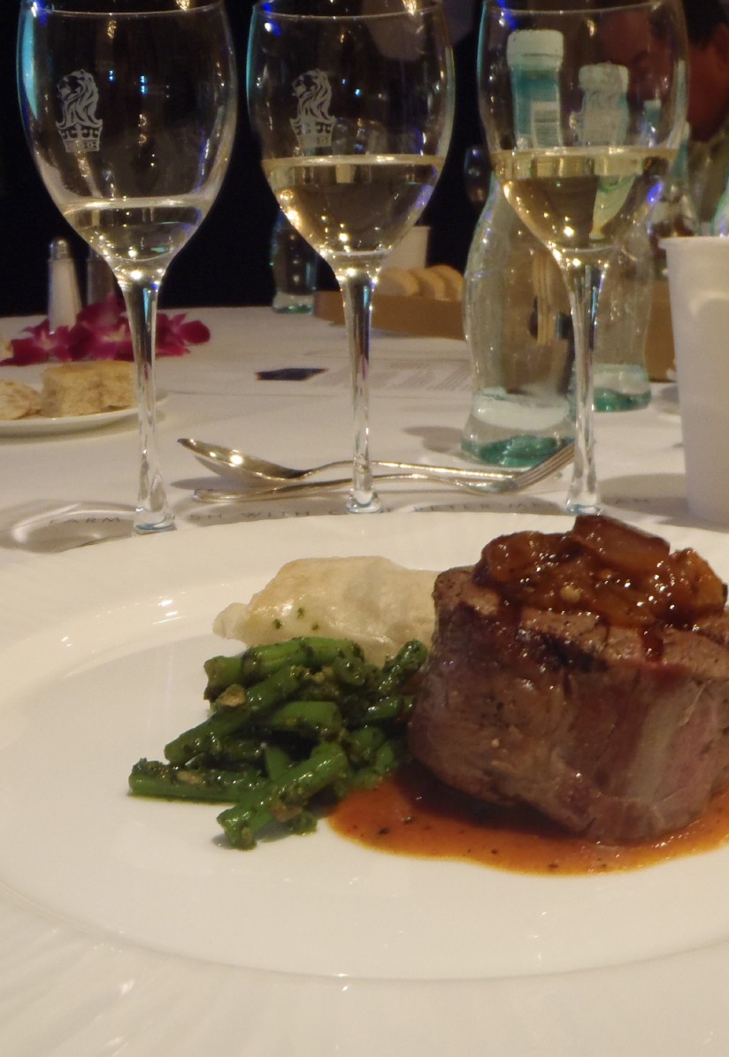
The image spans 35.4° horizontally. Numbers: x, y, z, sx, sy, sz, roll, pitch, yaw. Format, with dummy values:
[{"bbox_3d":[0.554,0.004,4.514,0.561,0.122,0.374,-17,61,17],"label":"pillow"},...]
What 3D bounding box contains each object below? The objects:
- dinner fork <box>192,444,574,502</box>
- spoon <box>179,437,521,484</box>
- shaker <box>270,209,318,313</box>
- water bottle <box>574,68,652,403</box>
[{"bbox_3d":[0.012,-0.029,0.564,0.194,0.021,0.026,-2,15,0],"label":"dinner fork"},{"bbox_3d":[-0.008,-0.034,0.584,0.180,0.022,0.040,-1,15,1],"label":"spoon"},{"bbox_3d":[-0.112,-0.448,1.746,0.065,0.224,0.065,-2,15,0],"label":"shaker"},{"bbox_3d":[0.169,-0.197,0.783,0.065,0.224,0.065,-2,15,0],"label":"water bottle"}]

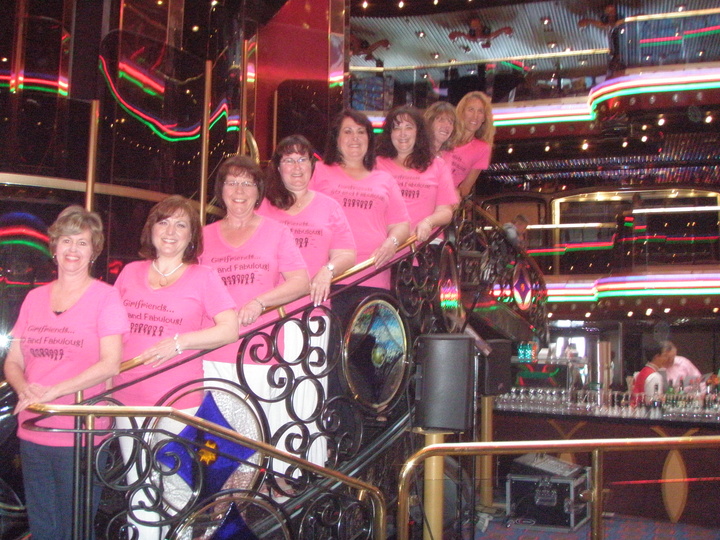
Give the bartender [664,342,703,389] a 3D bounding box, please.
[{"bbox_3d":[3.470,1.621,8.419,0.540,1.680,0.480,-3,-7,37],"label":"bartender"}]

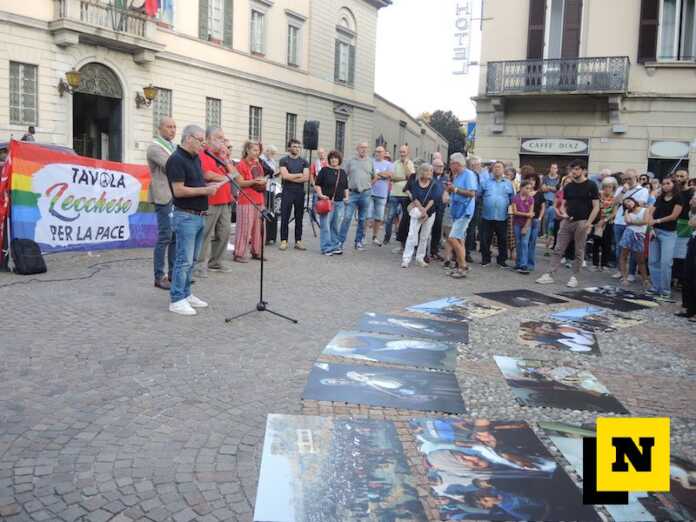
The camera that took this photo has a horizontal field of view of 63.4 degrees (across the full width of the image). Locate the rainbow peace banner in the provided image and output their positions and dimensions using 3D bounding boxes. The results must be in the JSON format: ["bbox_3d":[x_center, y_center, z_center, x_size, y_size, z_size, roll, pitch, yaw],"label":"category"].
[{"bbox_3d":[-3.571,-0.812,7.846,0.060,1.370,2.050,11,12,40],"label":"rainbow peace banner"}]

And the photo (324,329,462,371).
[{"bbox_3d":[0.353,0.698,4.526,1.000,0.010,0.700,5,9,9],"label":"photo"}]

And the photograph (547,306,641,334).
[{"bbox_3d":[2.693,0.602,5.997,0.960,0.010,0.690,-5,13,-43],"label":"photograph"}]

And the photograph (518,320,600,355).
[{"bbox_3d":[1.937,0.686,5.197,0.690,0.010,0.900,6,10,18],"label":"photograph"}]

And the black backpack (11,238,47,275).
[{"bbox_3d":[-3.717,-0.082,6.610,0.350,0.400,0.220,-2,11,-30],"label":"black backpack"}]

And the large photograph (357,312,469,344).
[{"bbox_3d":[0.625,0.601,5.227,1.000,0.010,0.700,5,9,10],"label":"large photograph"}]

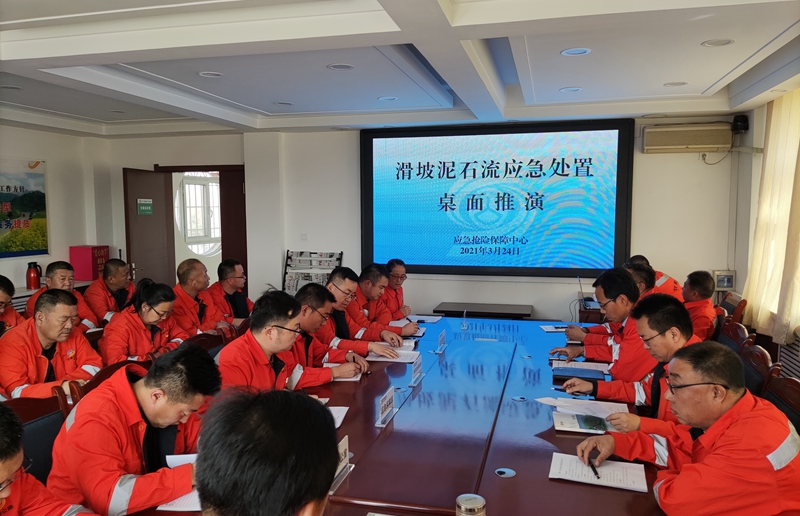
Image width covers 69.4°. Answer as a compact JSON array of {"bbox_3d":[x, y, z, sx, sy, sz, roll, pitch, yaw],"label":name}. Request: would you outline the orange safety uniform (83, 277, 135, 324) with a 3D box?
[{"bbox_3d":[-1.960,0.497,4.138,0.450,0.600,0.520,0,5,3],"label":"orange safety uniform"}]

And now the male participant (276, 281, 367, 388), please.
[{"bbox_3d":[-0.462,0.740,3.096,0.720,1.240,0.560,1,5,15],"label":"male participant"}]

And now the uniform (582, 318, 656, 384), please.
[{"bbox_3d":[1.254,0.612,3.157,0.520,0.600,0.580,1,6,14],"label":"uniform"}]

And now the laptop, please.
[{"bbox_3d":[1.658,0.302,4.890,0.280,0.225,0.350,1,6,14],"label":"laptop"}]

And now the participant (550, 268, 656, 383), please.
[{"bbox_3d":[1.223,0.708,3.165,0.760,1.290,0.560,1,5,15],"label":"participant"}]

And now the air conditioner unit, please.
[{"bbox_3d":[2.885,-1.188,5.821,0.800,0.265,0.190,1,6,14],"label":"air conditioner unit"}]

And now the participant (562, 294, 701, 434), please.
[{"bbox_3d":[1.045,0.779,2.419,0.740,1.280,0.570,1,5,15],"label":"participant"}]

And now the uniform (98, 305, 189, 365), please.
[{"bbox_3d":[-1.447,0.571,3.332,0.470,0.580,0.500,3,6,32],"label":"uniform"}]

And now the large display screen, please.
[{"bbox_3d":[0.985,-0.623,6.340,2.915,1.630,0.120,1,5,15],"label":"large display screen"}]

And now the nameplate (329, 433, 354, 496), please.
[{"bbox_3d":[-0.205,0.663,1.869,0.055,0.112,0.205,1,5,15],"label":"nameplate"}]

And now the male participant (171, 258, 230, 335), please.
[{"bbox_3d":[-1.352,0.636,4.103,0.700,1.270,0.560,0,5,3],"label":"male participant"}]

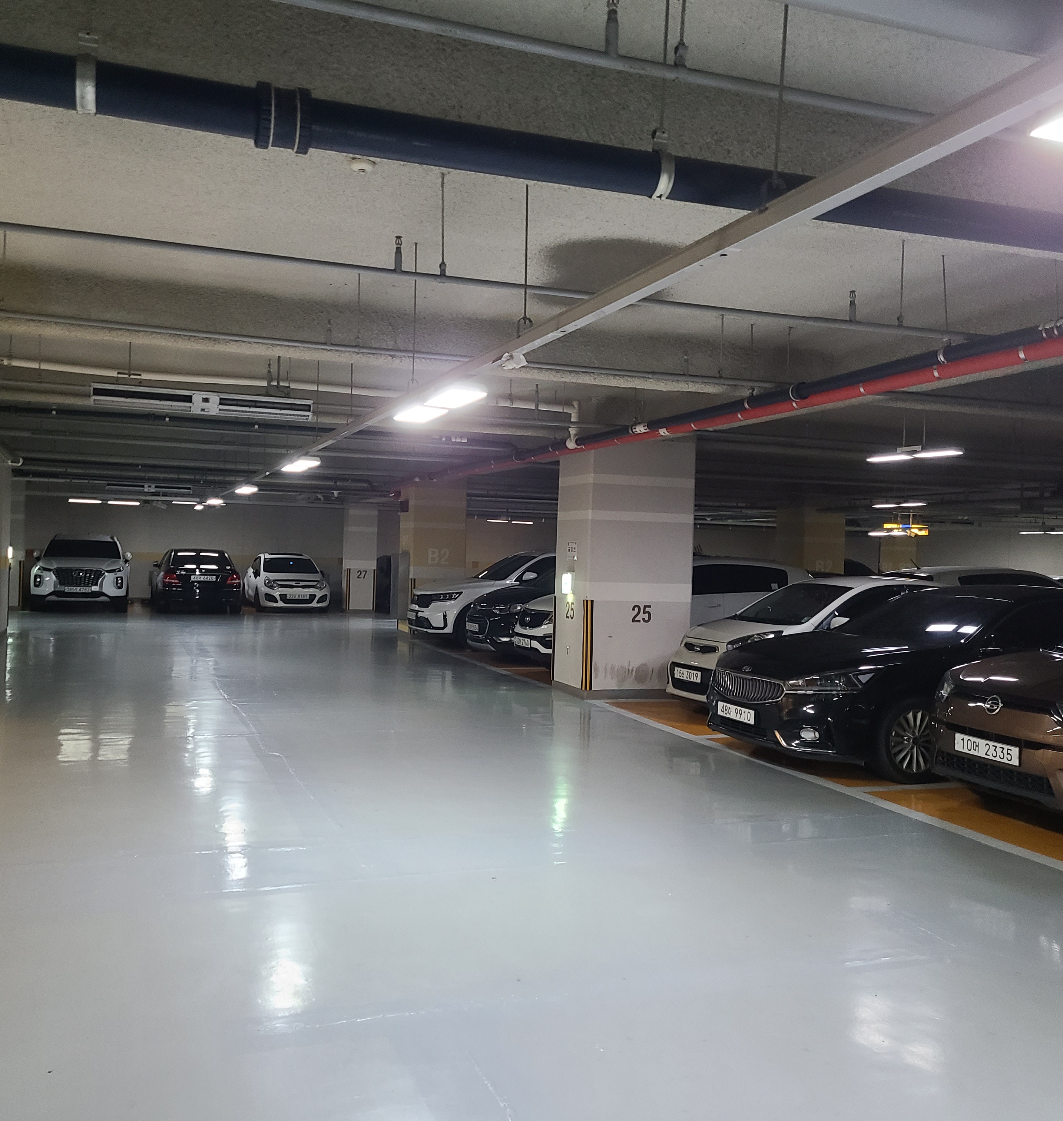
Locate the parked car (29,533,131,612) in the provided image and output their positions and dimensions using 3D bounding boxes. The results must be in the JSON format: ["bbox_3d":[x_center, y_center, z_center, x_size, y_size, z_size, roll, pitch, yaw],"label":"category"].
[{"bbox_3d":[-10.410,0.214,26.045,1.975,1.750,4.950,2,0,-20],"label":"parked car"}]

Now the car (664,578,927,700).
[{"bbox_3d":[3.261,0.910,12.019,3.600,1.485,1.600,2,0,-20],"label":"car"}]

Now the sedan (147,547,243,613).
[{"bbox_3d":[-8.398,0.450,27.915,1.850,1.460,4.900,2,0,-20],"label":"sedan"}]

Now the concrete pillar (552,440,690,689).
[{"bbox_3d":[1.052,0.069,13.037,1.250,2.920,1.050,2,0,-20],"label":"concrete pillar"}]

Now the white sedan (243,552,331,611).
[{"bbox_3d":[-6.064,0.490,27.750,1.720,1.455,4.100,2,0,-20],"label":"white sedan"}]

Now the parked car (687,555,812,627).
[{"bbox_3d":[1.981,0.769,15.808,4.440,1.640,1.855,2,0,-20],"label":"parked car"}]

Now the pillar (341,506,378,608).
[{"bbox_3d":[-4.208,-0.082,27.473,0.710,2.720,0.740,2,0,-20],"label":"pillar"}]

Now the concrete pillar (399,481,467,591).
[{"bbox_3d":[-1.877,-0.119,21.188,0.980,3.100,1.150,2,0,-20],"label":"concrete pillar"}]

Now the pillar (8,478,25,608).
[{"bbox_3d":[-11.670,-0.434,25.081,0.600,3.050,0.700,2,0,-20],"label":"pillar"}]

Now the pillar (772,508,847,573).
[{"bbox_3d":[5.763,0.220,23.264,1.000,2.800,1.050,2,0,-20],"label":"pillar"}]

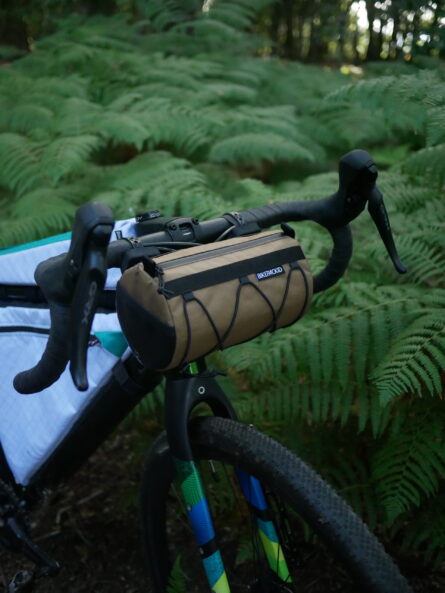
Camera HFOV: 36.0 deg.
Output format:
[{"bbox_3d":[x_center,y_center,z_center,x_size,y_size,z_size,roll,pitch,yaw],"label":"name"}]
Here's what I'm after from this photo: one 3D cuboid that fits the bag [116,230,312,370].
[{"bbox_3d":[-0.009,-0.001,0.891,0.222,0.135,0.135,-18,27,-34],"label":"bag"}]

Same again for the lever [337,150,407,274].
[{"bbox_3d":[0.203,-0.115,0.939,0.062,0.178,0.092,-32,34,-27],"label":"lever"}]

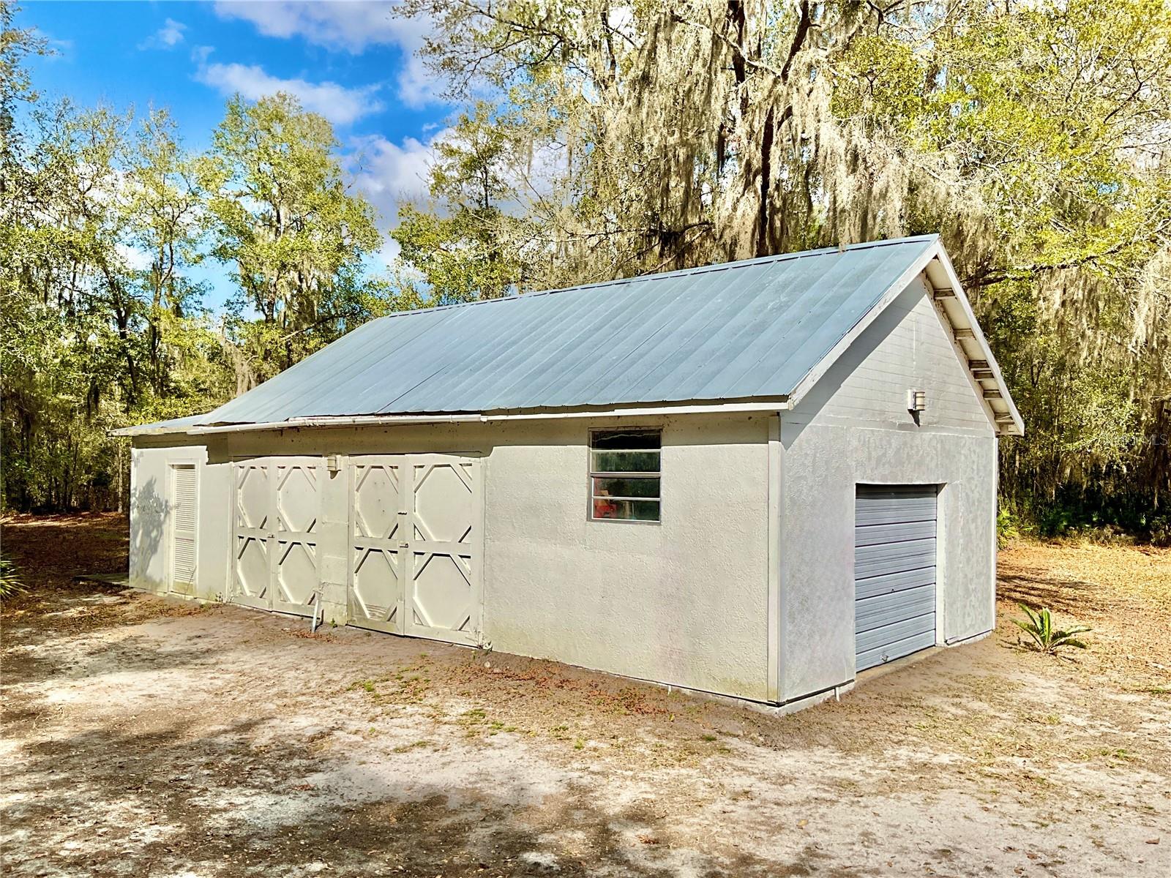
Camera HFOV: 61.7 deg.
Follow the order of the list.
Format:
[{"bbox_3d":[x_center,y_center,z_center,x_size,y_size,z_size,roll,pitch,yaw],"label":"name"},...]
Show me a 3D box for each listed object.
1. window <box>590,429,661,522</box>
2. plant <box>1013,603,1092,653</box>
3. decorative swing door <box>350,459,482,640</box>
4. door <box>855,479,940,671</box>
[{"bbox_3d":[0.392,0.358,9.651,0.920,0.930,0.090,-1,-2,42],"label":"window"},{"bbox_3d":[5.435,2.221,11.453,0.800,0.520,0.800,-1,-2,42],"label":"plant"},{"bbox_3d":[-2.088,1.289,11.813,2.540,2.170,0.080,-1,-2,42],"label":"decorative swing door"},{"bbox_3d":[3.293,1.424,10.521,0.080,1.900,2.260,-1,-2,42],"label":"door"}]

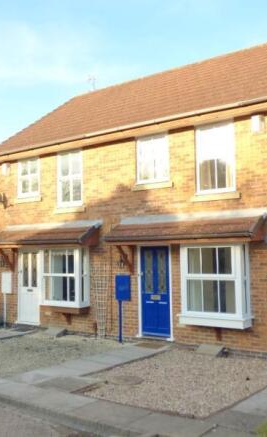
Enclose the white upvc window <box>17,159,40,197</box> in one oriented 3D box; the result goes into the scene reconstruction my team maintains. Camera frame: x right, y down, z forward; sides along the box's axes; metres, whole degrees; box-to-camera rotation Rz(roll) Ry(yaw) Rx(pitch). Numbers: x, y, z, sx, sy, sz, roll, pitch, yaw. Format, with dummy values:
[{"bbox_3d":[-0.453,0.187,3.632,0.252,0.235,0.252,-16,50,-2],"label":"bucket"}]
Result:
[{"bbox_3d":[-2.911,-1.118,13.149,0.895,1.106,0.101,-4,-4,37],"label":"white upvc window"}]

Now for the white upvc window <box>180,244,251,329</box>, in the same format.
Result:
[{"bbox_3d":[1.602,1.316,9.354,1.408,1.589,0.422,-4,-4,37],"label":"white upvc window"}]

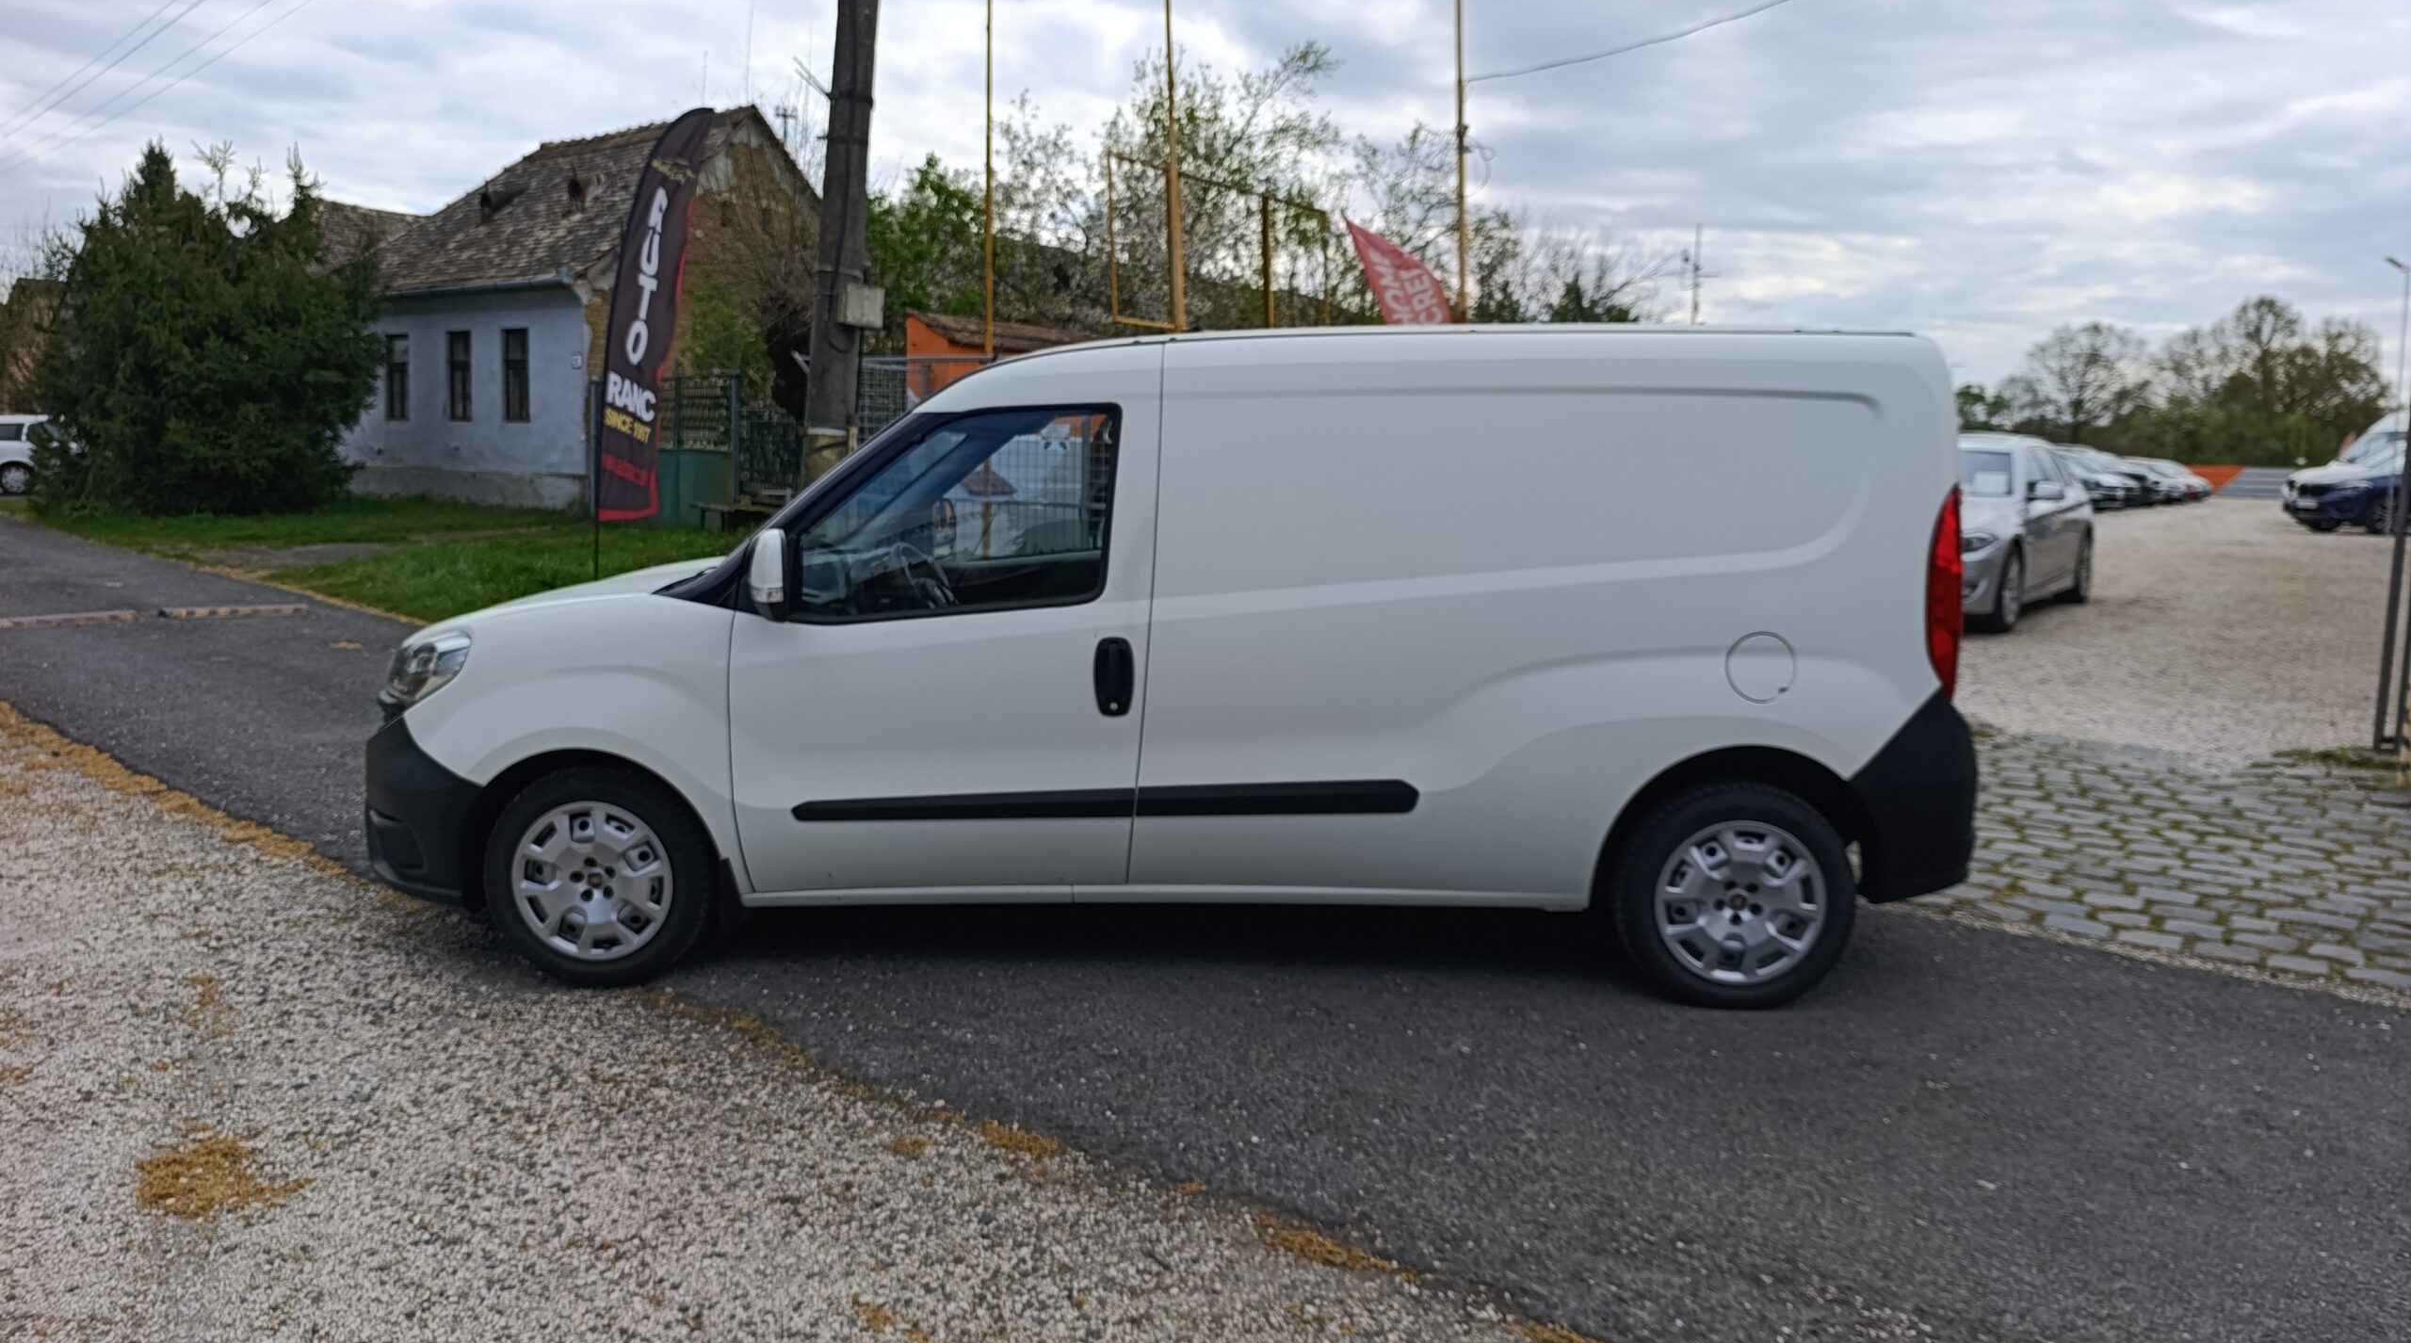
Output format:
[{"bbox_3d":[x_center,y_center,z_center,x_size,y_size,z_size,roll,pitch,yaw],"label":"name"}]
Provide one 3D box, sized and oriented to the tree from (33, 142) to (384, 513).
[{"bbox_3d":[-16.283,-5.571,26.114,5.000,5.750,4.900,6,10,37],"label":"tree"}]

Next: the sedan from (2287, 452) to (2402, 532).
[{"bbox_3d":[21.221,-3.260,27.955,4.600,1.650,1.880,0,8,-7],"label":"sedan"}]

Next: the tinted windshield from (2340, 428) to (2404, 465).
[{"bbox_3d":[20.324,-3.876,27.855,0.750,0.600,1.450,0,8,-7],"label":"tinted windshield"}]

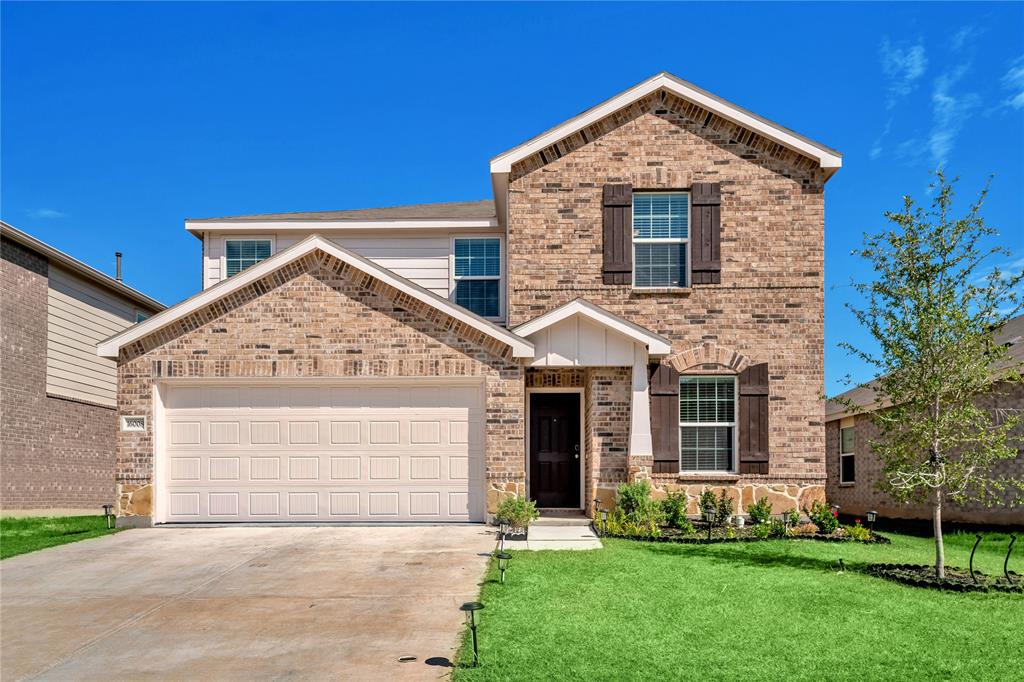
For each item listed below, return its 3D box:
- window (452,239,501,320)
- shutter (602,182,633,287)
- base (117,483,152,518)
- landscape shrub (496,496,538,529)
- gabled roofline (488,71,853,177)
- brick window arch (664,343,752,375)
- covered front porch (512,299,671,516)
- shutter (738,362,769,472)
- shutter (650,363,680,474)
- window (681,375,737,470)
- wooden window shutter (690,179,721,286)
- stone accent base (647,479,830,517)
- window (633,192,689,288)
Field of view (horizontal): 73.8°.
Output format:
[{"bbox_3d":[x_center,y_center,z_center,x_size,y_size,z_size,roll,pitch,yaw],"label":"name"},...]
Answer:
[{"bbox_3d":[-0.650,-1.173,12.750,0.910,1.500,0.100,0,-1,2],"label":"window"},{"bbox_3d":[1.647,-1.650,10.625,0.450,1.561,0.050,0,-1,1],"label":"shutter"},{"bbox_3d":[-5.663,2.400,10.350,0.541,0.518,0.200,0,-1,1],"label":"base"},{"bbox_3d":[0.077,2.407,9.550,0.580,0.480,0.550,0,-1,2],"label":"landscape shrub"},{"bbox_3d":[2.324,-3.283,10.400,5.328,1.524,0.200,0,-1,1],"label":"gabled roofline"},{"bbox_3d":[3.070,0.267,10.640,1.302,0.488,0.120,0,-1,1],"label":"brick window arch"},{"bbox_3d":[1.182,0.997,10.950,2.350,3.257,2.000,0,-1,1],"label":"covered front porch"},{"bbox_3d":[3.767,1.208,10.625,0.450,1.732,0.050,0,-1,1],"label":"shutter"},{"bbox_3d":[2.294,1.158,10.200,0.420,1.660,0.050,0,-1,2],"label":"shutter"},{"bbox_3d":[2.975,1.272,10.330,0.910,1.500,0.100,0,-1,2],"label":"window"},{"bbox_3d":[2.900,-1.607,10.200,0.420,1.520,0.050,0,-1,2],"label":"wooden window shutter"},{"bbox_3d":[3.489,2.440,10.655,2.749,0.558,0.170,0,-1,1],"label":"stone accent base"},{"bbox_3d":[2.335,-1.566,10.710,0.906,1.507,0.100,0,-1,1],"label":"window"}]

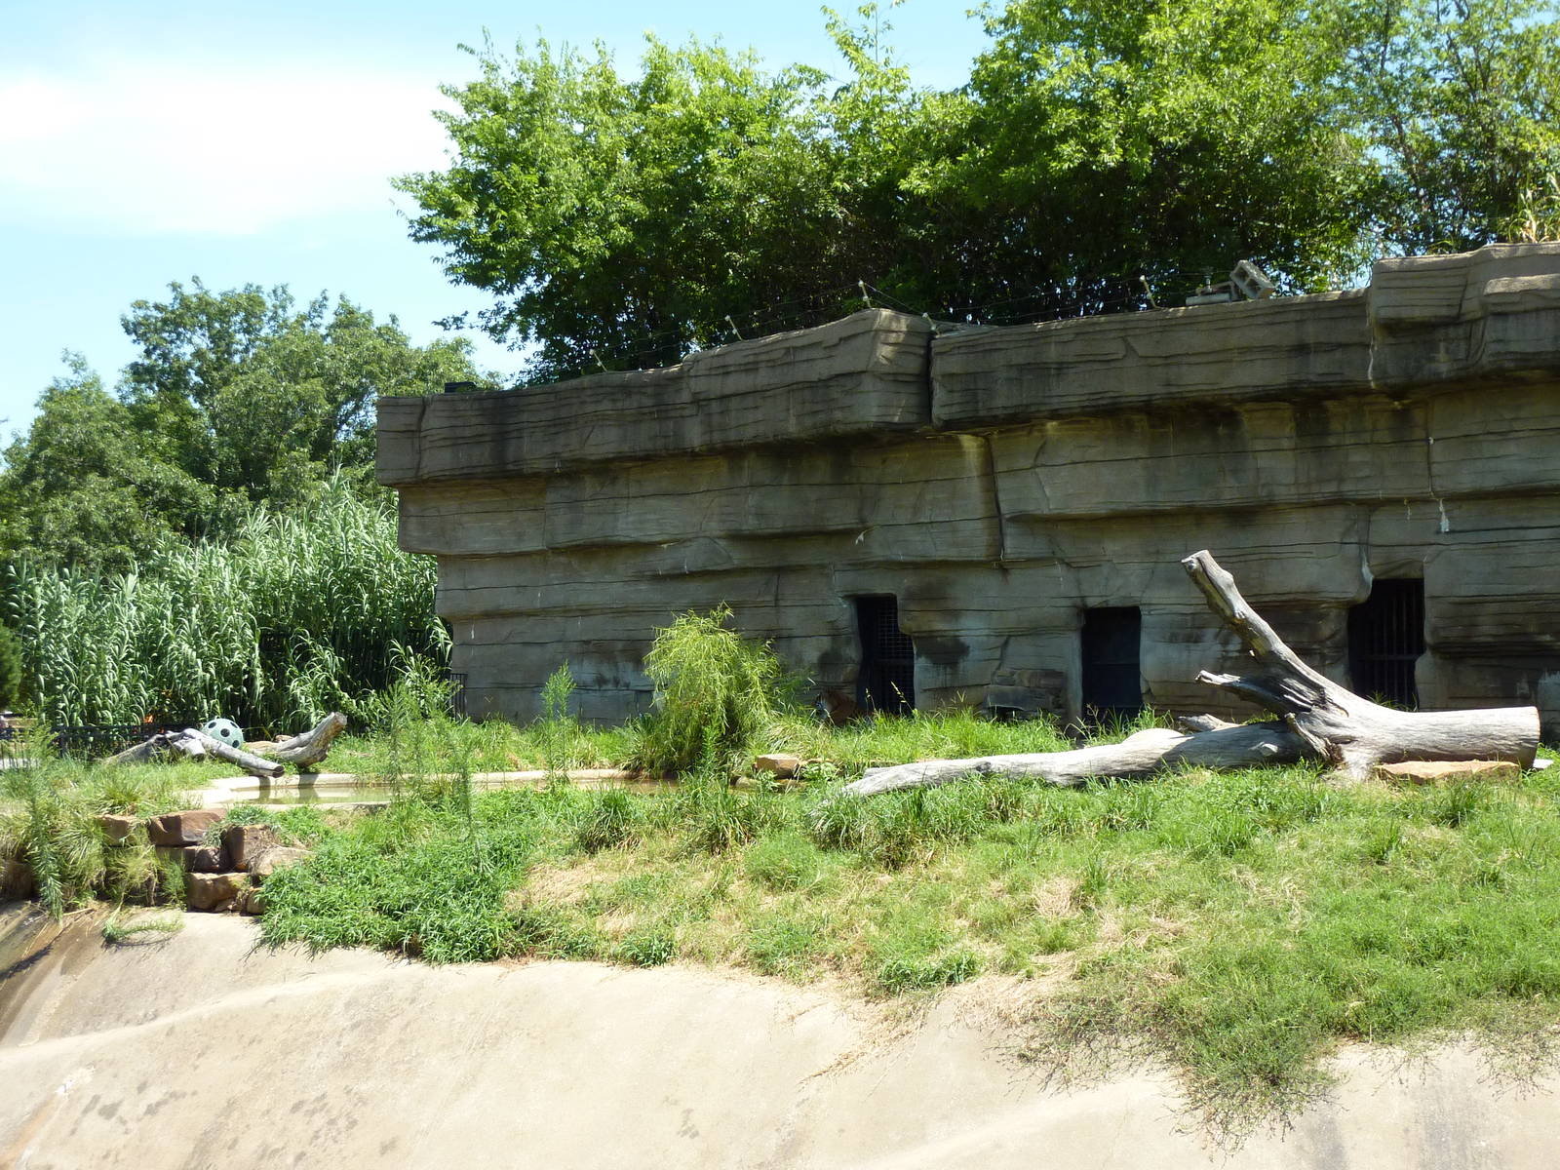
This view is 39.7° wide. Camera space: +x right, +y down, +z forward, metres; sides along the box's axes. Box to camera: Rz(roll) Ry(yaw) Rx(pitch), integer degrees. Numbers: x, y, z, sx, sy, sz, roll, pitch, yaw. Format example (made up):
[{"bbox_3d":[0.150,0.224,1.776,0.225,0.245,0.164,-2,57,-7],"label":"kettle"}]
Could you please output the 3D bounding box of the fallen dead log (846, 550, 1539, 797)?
[{"bbox_3d":[3.461,0.754,18.200,5.800,1.950,1.150,0,-2,-6],"label":"fallen dead log"}]

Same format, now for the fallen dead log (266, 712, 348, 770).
[{"bbox_3d":[-4.831,1.586,21.900,0.950,0.570,0.420,-1,-2,18],"label":"fallen dead log"}]

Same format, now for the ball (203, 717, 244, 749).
[{"bbox_3d":[-5.739,1.583,22.300,0.430,0.430,0.430,1,-2,-14],"label":"ball"}]

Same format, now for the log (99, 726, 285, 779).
[{"bbox_3d":[-5.866,1.661,21.600,2.000,0.480,0.650,-1,-2,24],"label":"log"}]

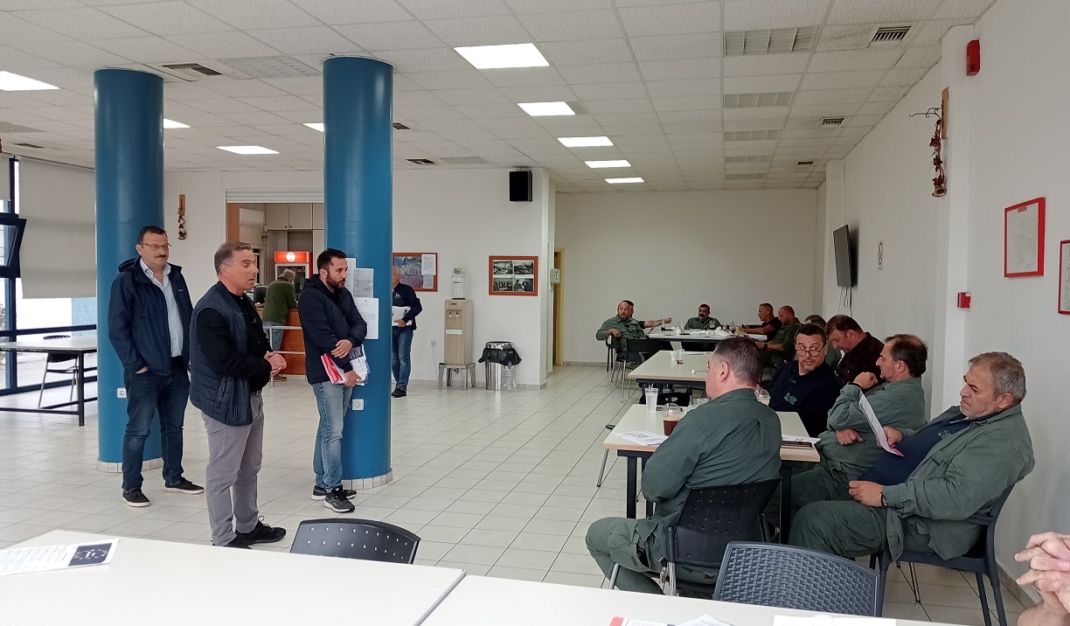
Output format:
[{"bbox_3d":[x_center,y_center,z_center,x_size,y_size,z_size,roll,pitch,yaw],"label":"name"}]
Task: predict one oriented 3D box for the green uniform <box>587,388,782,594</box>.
[{"bbox_3d":[0.560,0.792,3.220,0.570,1.020,0.680,-1,3,-37],"label":"green uniform"}]

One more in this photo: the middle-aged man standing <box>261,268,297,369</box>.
[{"bbox_3d":[-3.756,0.177,12.756,0.520,1.650,0.480,1,2,23],"label":"middle-aged man standing"}]

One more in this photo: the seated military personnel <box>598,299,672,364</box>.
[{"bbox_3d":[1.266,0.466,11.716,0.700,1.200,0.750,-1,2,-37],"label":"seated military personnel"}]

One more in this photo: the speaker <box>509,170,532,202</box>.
[{"bbox_3d":[-0.187,-1.696,11.696,0.260,0.390,0.240,1,2,12],"label":"speaker"}]

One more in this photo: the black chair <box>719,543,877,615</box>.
[{"bbox_3d":[0.484,0.978,1.871,0.480,0.820,0.530,2,2,36],"label":"black chair"}]

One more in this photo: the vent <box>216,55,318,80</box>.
[{"bbox_3d":[-1.977,-1.832,6.444,0.600,0.030,0.600,1,2,12],"label":"vent"}]

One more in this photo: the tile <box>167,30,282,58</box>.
[{"bbox_3d":[-2.119,-1.835,5.941,0.600,0.025,0.600,1,2,12],"label":"tile"}]

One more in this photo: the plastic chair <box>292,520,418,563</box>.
[{"bbox_3d":[-0.555,0.985,2.130,0.470,0.800,0.530,1,2,21],"label":"plastic chair"}]

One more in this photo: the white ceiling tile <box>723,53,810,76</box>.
[{"bbox_3d":[1.665,-1.790,6.239,0.595,0.022,0.595,1,2,12],"label":"white ceiling tile"}]

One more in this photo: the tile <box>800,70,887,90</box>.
[{"bbox_3d":[2.379,-1.800,6.696,0.595,0.022,0.595,1,2,12],"label":"tile"}]

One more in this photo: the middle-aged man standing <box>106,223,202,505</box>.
[{"bbox_3d":[-2.575,0.331,5.838,0.420,1.830,0.580,2,2,40],"label":"middle-aged man standing"}]

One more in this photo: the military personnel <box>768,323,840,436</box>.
[{"bbox_3d":[1.308,0.689,4.598,0.750,1.250,0.580,0,2,-22],"label":"military personnel"}]

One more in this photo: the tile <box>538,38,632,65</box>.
[{"bbox_3d":[0.366,-1.794,5.927,0.600,0.020,0.600,1,2,12],"label":"tile"}]

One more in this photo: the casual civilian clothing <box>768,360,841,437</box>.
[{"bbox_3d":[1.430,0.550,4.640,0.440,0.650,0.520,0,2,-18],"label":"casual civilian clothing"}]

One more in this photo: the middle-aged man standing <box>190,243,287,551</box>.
[{"bbox_3d":[-1.651,0.441,4.815,0.480,1.690,0.540,1,2,15],"label":"middle-aged man standing"}]

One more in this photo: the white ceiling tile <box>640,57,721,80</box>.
[{"bbox_3d":[1.078,-1.787,6.343,0.600,0.020,0.600,1,2,12],"label":"white ceiling tile"}]

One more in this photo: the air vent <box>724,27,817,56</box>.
[{"bbox_3d":[1.538,-1.783,5.668,0.600,0.030,0.600,1,2,12],"label":"air vent"}]

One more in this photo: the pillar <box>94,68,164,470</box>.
[{"bbox_3d":[-3.151,-0.303,6.762,0.500,3.020,0.500,1,2,12],"label":"pillar"}]

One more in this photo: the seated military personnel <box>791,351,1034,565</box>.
[{"bbox_3d":[1.420,0.760,3.470,0.960,1.200,0.620,1,2,10],"label":"seated military personnel"}]

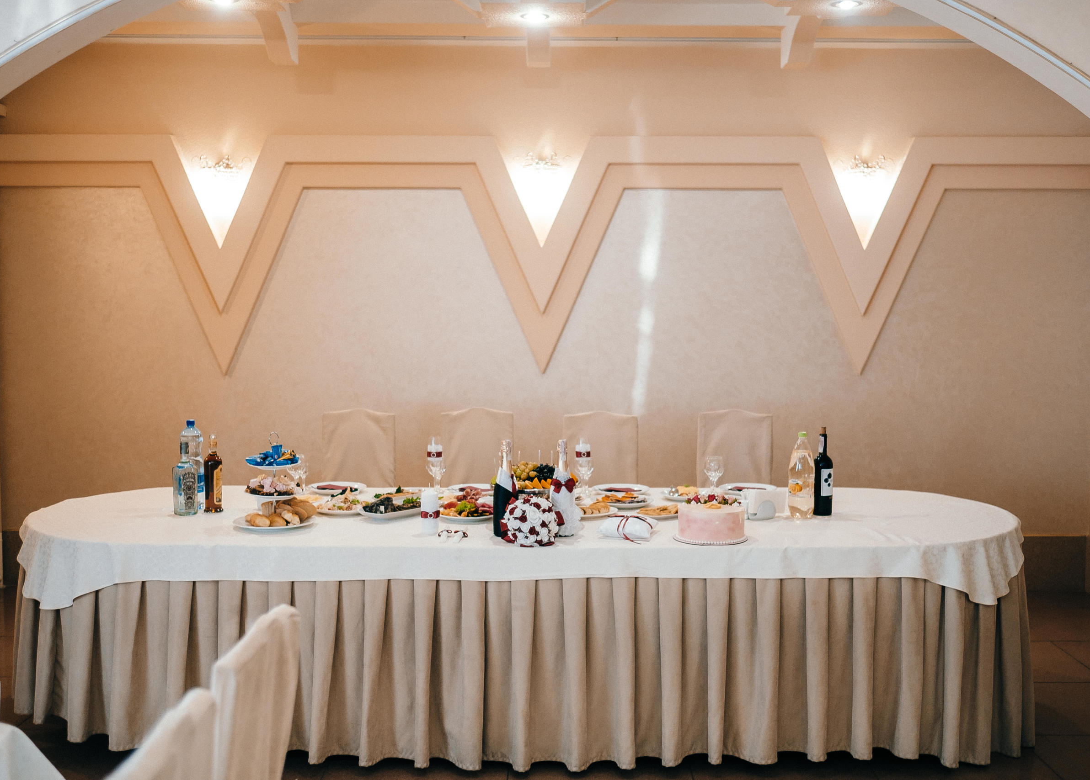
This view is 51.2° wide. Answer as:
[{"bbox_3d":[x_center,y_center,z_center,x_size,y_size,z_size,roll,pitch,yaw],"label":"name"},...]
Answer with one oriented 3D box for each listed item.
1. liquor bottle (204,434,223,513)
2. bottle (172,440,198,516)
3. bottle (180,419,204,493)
[{"bbox_3d":[-1.249,0.312,4.277,0.072,0.292,0.072,3,5,37],"label":"liquor bottle"},{"bbox_3d":[-1.371,0.334,4.333,0.092,0.278,0.090,0,4,0],"label":"bottle"},{"bbox_3d":[-1.380,0.295,4.439,0.090,0.340,0.090,0,4,0],"label":"bottle"}]

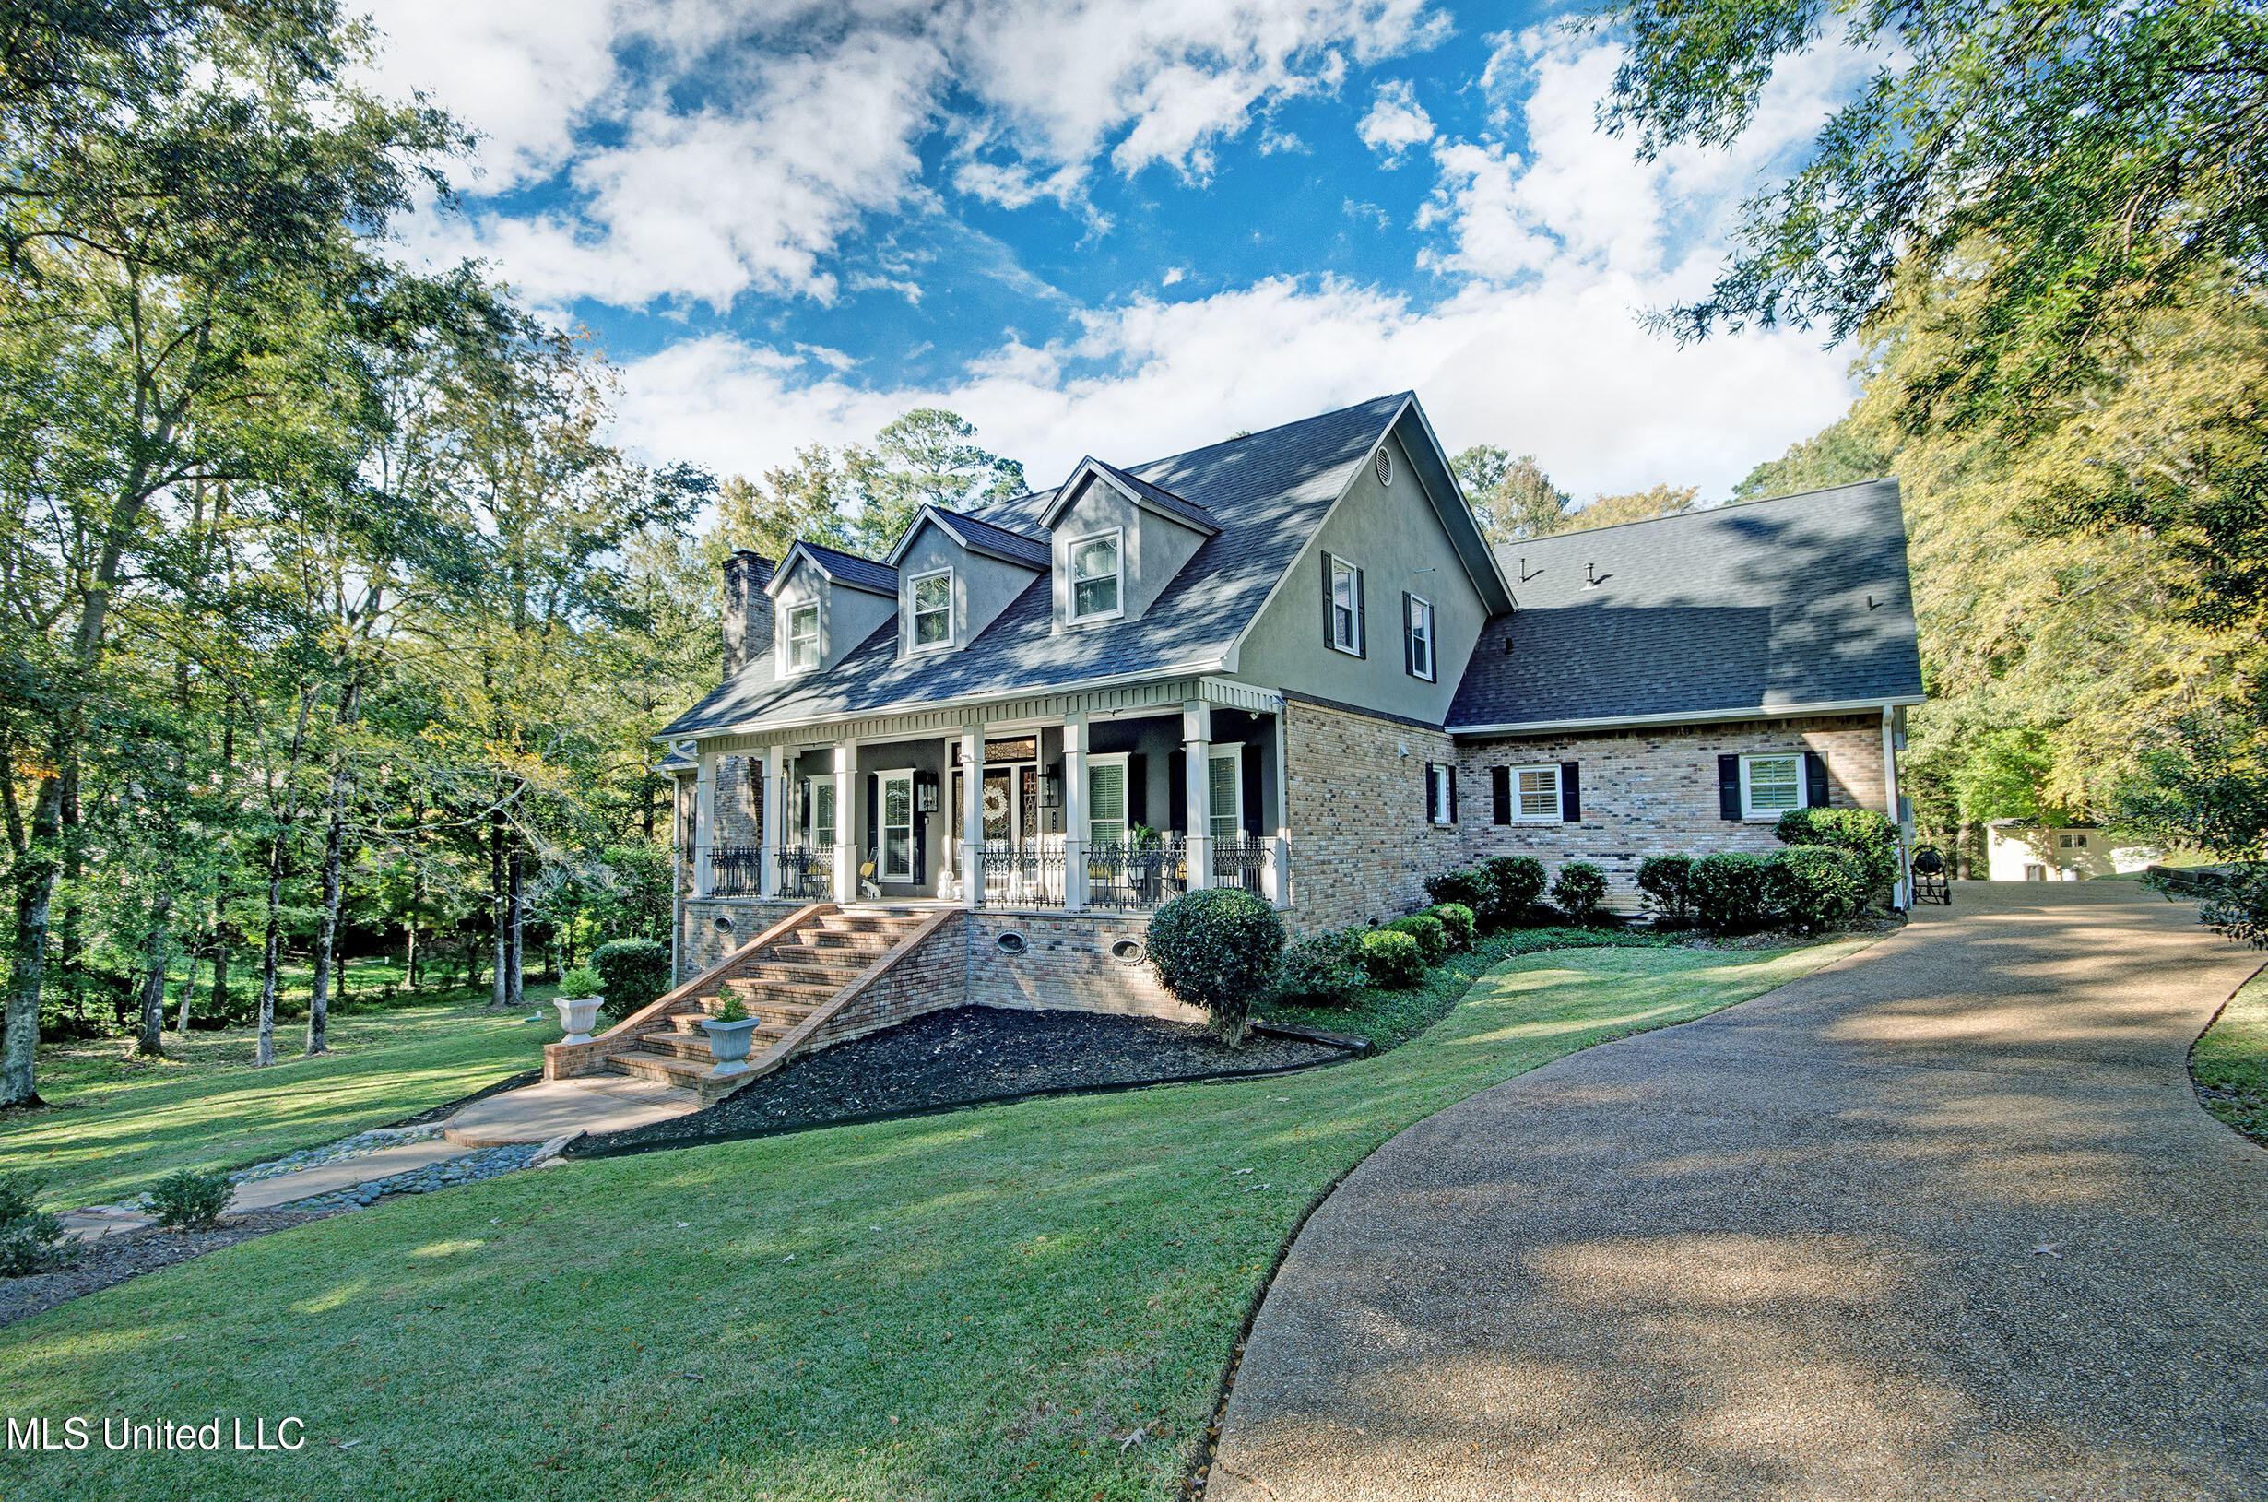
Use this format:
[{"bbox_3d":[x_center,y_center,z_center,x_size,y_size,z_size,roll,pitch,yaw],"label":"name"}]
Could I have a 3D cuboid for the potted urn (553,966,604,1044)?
[{"bbox_3d":[-6.691,3.042,11.385,0.410,0.880,0.410,-4,-6,35],"label":"potted urn"}]

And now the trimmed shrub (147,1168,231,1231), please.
[{"bbox_3d":[-7.701,3.638,7.698,0.520,0.450,0.520,-4,-6,35],"label":"trimmed shrub"}]

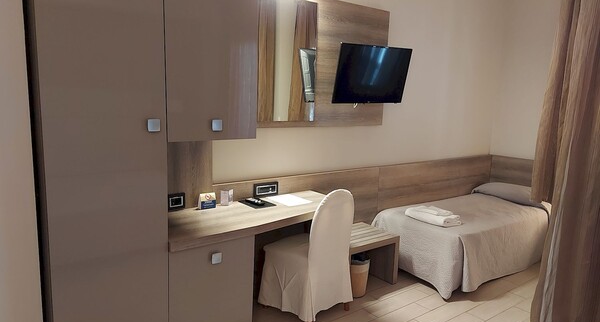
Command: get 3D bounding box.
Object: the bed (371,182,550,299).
[{"bbox_3d":[1.728,0.647,4.125,1.980,0.590,0.865,-5,11,-37],"label":"bed"}]

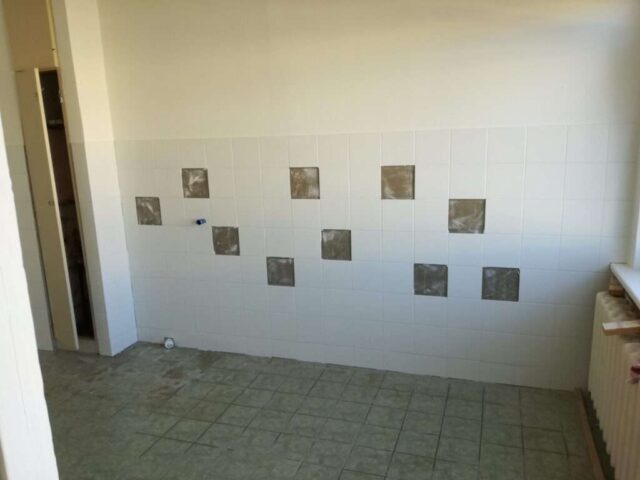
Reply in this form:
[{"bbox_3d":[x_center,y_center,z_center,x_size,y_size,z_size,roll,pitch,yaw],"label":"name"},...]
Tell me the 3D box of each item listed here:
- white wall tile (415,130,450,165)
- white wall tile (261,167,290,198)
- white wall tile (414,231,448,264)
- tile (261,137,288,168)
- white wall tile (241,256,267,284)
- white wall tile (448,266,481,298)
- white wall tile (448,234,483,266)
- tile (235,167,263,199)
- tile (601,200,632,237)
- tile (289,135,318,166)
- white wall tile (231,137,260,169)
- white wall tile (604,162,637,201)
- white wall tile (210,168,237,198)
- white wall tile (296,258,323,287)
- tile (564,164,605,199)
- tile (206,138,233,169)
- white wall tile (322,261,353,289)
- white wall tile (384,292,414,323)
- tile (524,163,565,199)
[{"bbox_3d":[0.657,-0.538,2.908,0.198,0.198,0.010,2,12,18],"label":"white wall tile"},{"bbox_3d":[-0.287,-0.373,3.258,0.198,0.198,0.010,2,12,18],"label":"white wall tile"},{"bbox_3d":[0.677,0.052,3.019,0.199,0.199,0.010,2,13,19],"label":"white wall tile"},{"bbox_3d":[-0.295,-0.569,3.212,0.198,0.198,0.008,2,12,18],"label":"tile"},{"bbox_3d":[-0.456,0.207,3.440,0.198,0.198,0.010,2,12,18],"label":"white wall tile"},{"bbox_3d":[0.875,0.252,3.010,0.198,0.198,0.010,2,12,18],"label":"white wall tile"},{"bbox_3d":[0.868,0.056,2.970,0.198,0.198,0.010,2,12,18],"label":"white wall tile"},{"bbox_3d":[-0.478,-0.380,3.316,0.198,0.198,0.008,2,12,18],"label":"tile"},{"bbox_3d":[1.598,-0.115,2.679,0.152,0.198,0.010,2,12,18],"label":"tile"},{"bbox_3d":[-0.103,-0.560,3.149,0.199,0.199,0.010,2,13,19],"label":"tile"},{"bbox_3d":[-0.484,-0.575,3.279,0.198,0.198,0.010,2,12,18],"label":"white wall tile"},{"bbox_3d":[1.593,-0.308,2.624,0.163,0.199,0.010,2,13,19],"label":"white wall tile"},{"bbox_3d":[-0.667,-0.386,3.381,0.198,0.198,0.010,2,12,18],"label":"white wall tile"},{"bbox_3d":[-0.077,0.220,3.317,0.198,0.198,0.010,2,12,18],"label":"white wall tile"},{"bbox_3d":[1.421,-0.314,2.682,0.199,0.199,0.010,2,13,19],"label":"tile"},{"bbox_3d":[-0.674,-0.582,3.340,0.198,0.198,0.010,2,12,18],"label":"tile"},{"bbox_3d":[0.114,0.226,3.257,0.198,0.198,0.010,2,12,18],"label":"white wall tile"},{"bbox_3d":[0.503,0.437,3.166,0.199,0.199,0.010,2,13,19],"label":"white wall tile"},{"bbox_3d":[1.234,-0.323,2.763,0.198,0.198,0.010,2,12,18],"label":"tile"}]

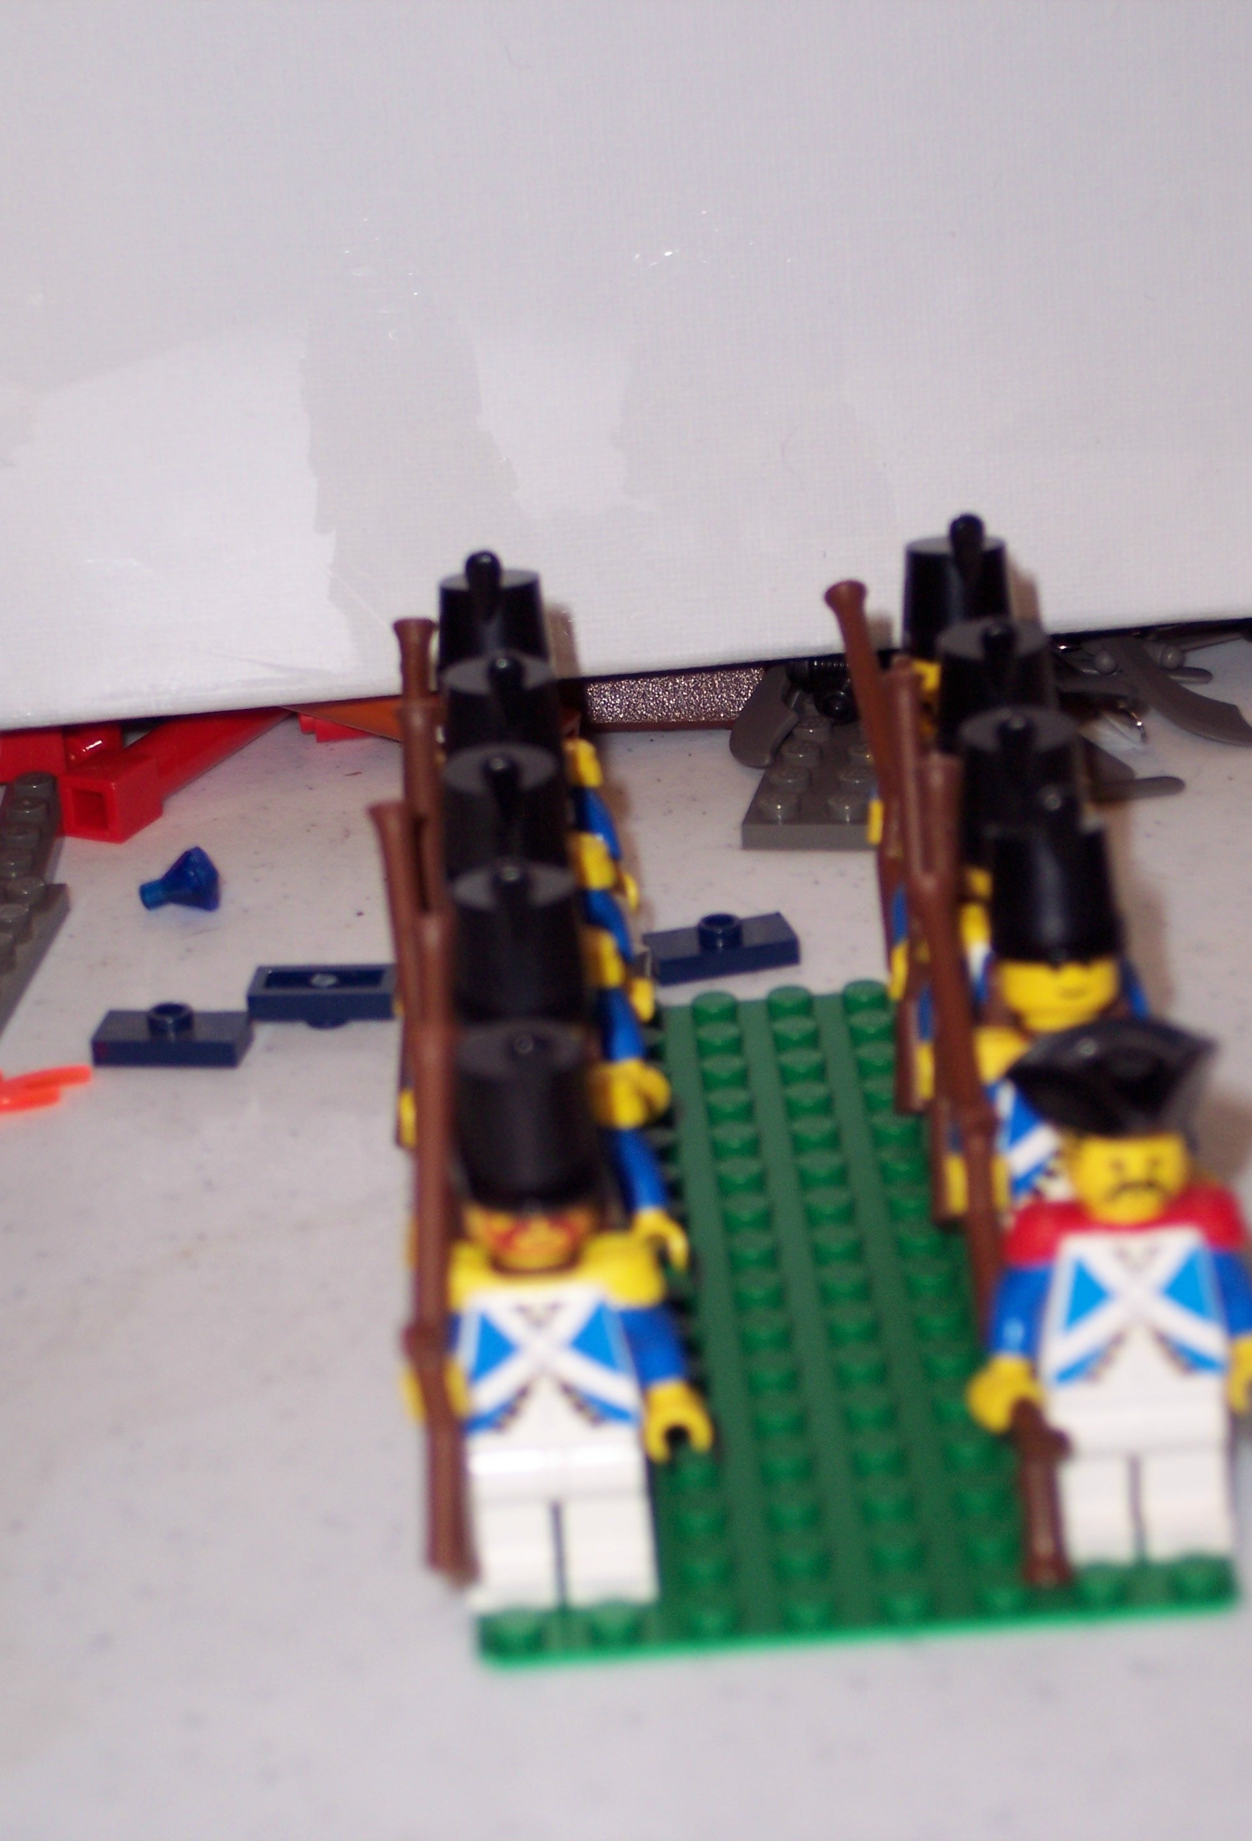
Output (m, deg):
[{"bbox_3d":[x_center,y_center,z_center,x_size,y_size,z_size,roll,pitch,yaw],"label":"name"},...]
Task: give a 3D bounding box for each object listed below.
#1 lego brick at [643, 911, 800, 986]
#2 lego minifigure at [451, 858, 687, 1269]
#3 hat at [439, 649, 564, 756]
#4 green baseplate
[{"bbox_3d":[0.010,0.002,0.526,0.016,0.005,0.008,-9,24,-12],"label":"lego brick"},{"bbox_3d":[-0.008,0.018,0.427,0.025,0.054,0.017,-4,23,-1],"label":"lego minifigure"},{"bbox_3d":[-0.012,-0.020,0.467,0.011,0.016,0.012,-7,26,-7],"label":"hat"},{"bbox_3d":[0.016,0.033,0.456,0.064,0.003,0.128,-4,23,-1],"label":"green baseplate"}]

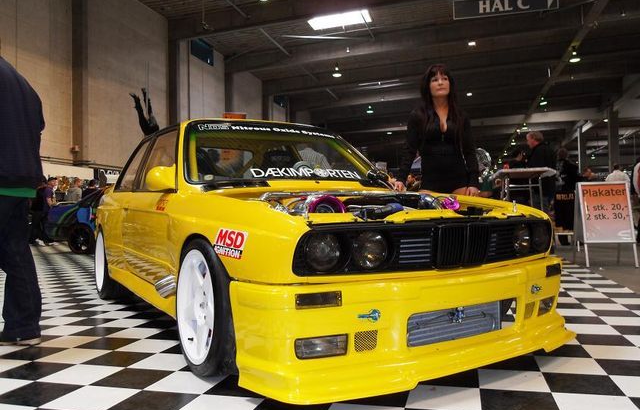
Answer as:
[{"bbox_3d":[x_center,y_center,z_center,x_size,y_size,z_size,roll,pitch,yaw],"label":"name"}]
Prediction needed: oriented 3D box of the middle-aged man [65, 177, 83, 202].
[{"bbox_3d":[-6.260,0.213,13.150,0.360,1.760,0.500,-1,-1,-28],"label":"middle-aged man"}]

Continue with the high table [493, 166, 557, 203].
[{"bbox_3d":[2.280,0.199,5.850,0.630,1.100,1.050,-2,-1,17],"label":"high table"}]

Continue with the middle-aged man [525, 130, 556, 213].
[{"bbox_3d":[2.940,-0.113,6.950,0.420,1.740,0.520,-2,-1,12],"label":"middle-aged man"}]

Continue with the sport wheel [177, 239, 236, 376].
[{"bbox_3d":[-0.420,0.436,2.215,0.240,0.600,0.600,-1,-1,-31],"label":"sport wheel"}]

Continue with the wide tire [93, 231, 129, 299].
[{"bbox_3d":[-1.735,0.511,4.380,0.240,0.600,0.600,-1,-1,-31],"label":"wide tire"}]

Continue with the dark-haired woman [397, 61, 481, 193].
[{"bbox_3d":[0.820,-0.113,3.620,0.580,1.700,0.420,-1,-1,9],"label":"dark-haired woman"}]

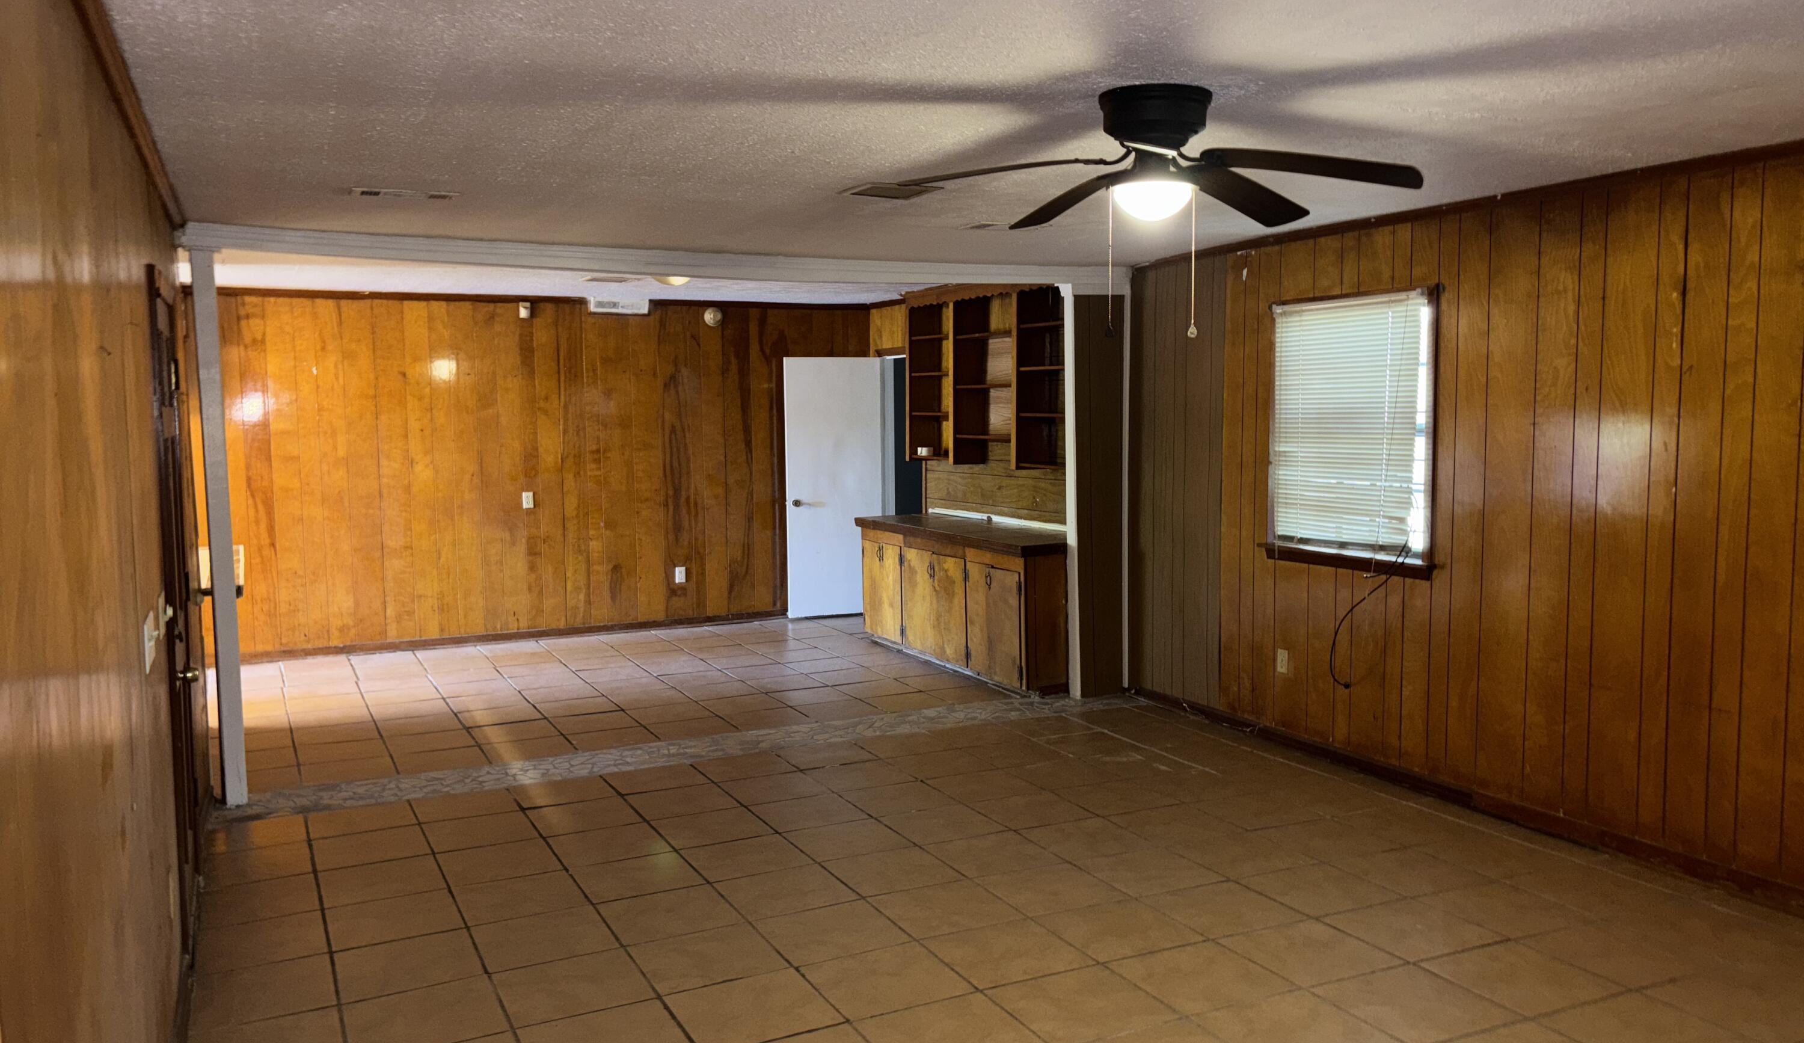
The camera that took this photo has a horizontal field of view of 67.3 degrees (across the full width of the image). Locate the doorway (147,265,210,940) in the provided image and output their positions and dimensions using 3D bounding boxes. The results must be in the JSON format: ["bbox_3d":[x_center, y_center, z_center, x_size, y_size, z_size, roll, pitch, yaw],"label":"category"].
[{"bbox_3d":[-2.384,0.284,4.419,0.100,2.090,0.960,-3,6,-26],"label":"doorway"}]

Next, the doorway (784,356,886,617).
[{"bbox_3d":[-0.517,-0.271,10.585,0.820,2.020,0.080,-4,6,-29],"label":"doorway"}]

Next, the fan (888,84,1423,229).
[{"bbox_3d":[0.633,-0.907,3.402,1.280,0.310,1.280,-3,6,-26],"label":"fan"}]

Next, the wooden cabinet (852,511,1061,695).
[{"bbox_3d":[0.431,0.461,8.672,0.610,0.870,2.130,-3,6,-26],"label":"wooden cabinet"}]

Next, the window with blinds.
[{"bbox_3d":[1.980,-0.420,6.062,0.100,1.160,0.950,-3,6,-26],"label":"window with blinds"}]

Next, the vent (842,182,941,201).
[{"bbox_3d":[-0.040,-1.181,4.864,0.300,0.025,0.300,-3,6,-26],"label":"vent"}]

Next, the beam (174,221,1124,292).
[{"bbox_3d":[-0.879,-1.253,6.574,4.700,0.115,0.130,-3,6,-26],"label":"beam"}]

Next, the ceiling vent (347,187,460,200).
[{"bbox_3d":[-1.748,-1.149,4.761,0.350,0.025,0.180,-3,6,-26],"label":"ceiling vent"}]

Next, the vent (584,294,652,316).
[{"bbox_3d":[-2.055,-1.571,9.882,0.450,0.135,0.060,-3,6,-26],"label":"vent"}]

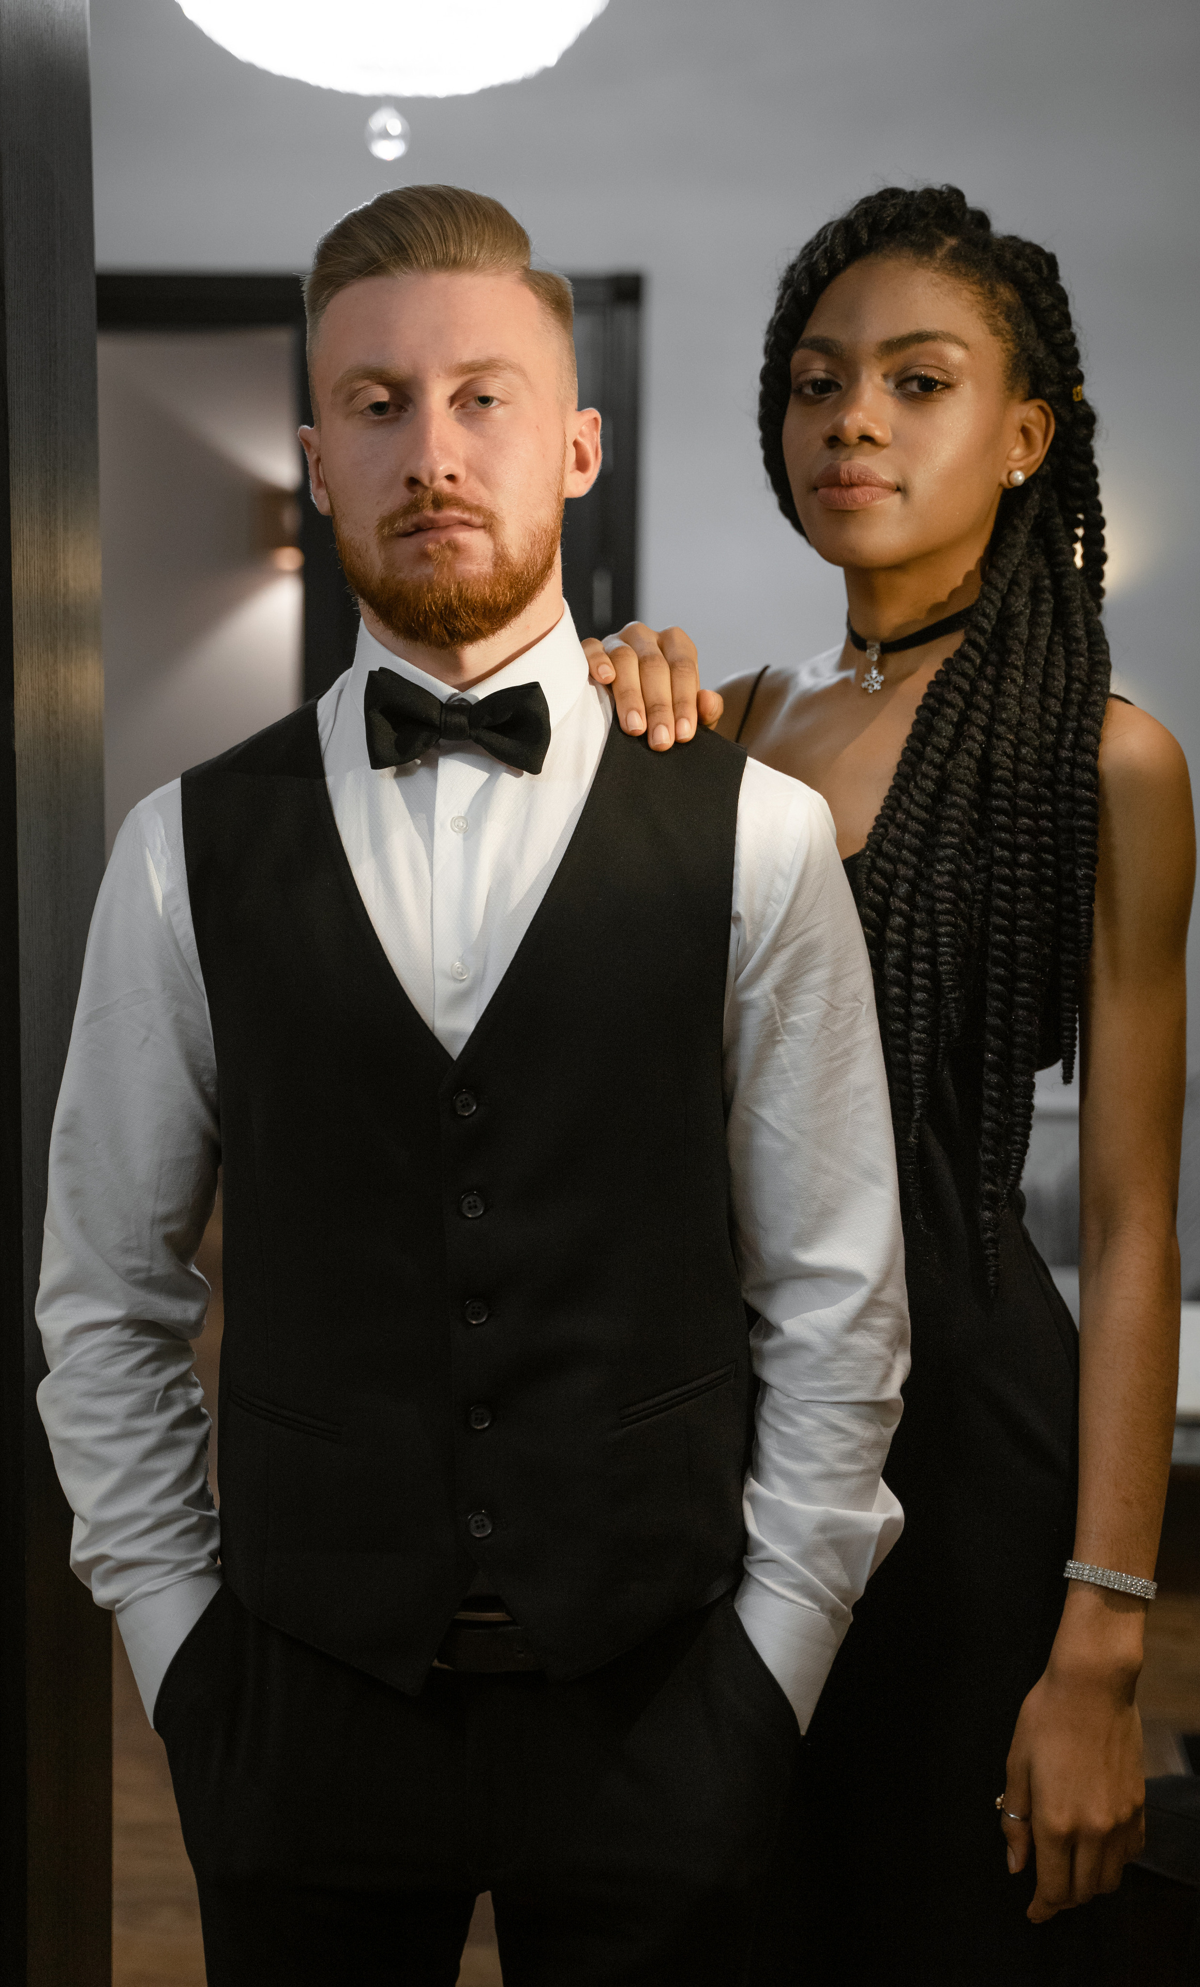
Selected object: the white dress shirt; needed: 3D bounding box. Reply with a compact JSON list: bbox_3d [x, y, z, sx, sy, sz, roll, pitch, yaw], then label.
[{"bbox_3d":[-0.079,0.114,1.760,0.550,0.720,0.280,0,6,-1],"label":"white dress shirt"}]

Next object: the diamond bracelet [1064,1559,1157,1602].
[{"bbox_3d":[0.334,0.384,1.840,0.062,0.011,0.053,15,-9,8],"label":"diamond bracelet"}]

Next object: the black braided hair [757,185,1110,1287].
[{"bbox_3d":[0.217,-0.165,1.830,0.220,0.700,0.250,3,7,23],"label":"black braided hair"}]

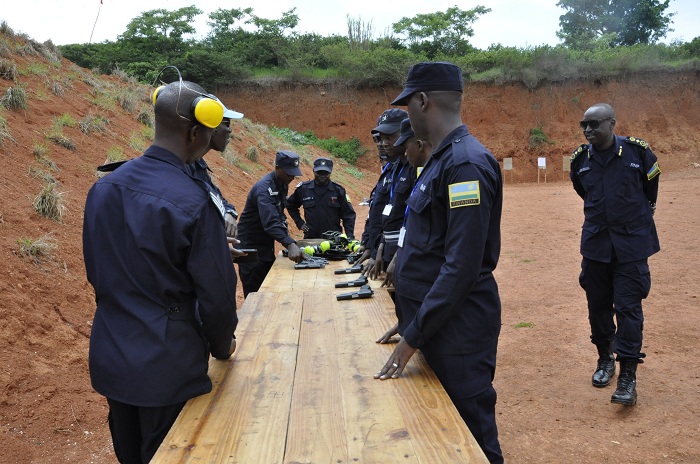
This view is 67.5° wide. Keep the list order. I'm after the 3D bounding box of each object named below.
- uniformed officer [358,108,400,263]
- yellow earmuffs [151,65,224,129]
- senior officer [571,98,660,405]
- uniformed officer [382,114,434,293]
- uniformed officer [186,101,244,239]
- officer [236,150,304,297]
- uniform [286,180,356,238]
[{"bbox_3d":[0.258,0.057,3.602,0.400,1.750,0.500,-6,8,-36],"label":"uniformed officer"},{"bbox_3d":[-0.502,-0.419,1.620,0.205,0.200,0.120,12,23,33],"label":"yellow earmuffs"},{"bbox_3d":[1.612,0.121,3.193,0.530,1.770,0.400,5,9,39],"label":"senior officer"},{"bbox_3d":[0.363,0.217,2.948,0.430,1.680,0.520,-3,7,-22],"label":"uniformed officer"},{"bbox_3d":[-0.612,0.288,2.219,0.420,1.700,0.500,-3,7,-17],"label":"uniformed officer"},{"bbox_3d":[-0.583,0.181,3.840,0.560,1.540,0.500,2,7,20],"label":"officer"},{"bbox_3d":[-0.268,0.111,4.921,0.600,1.220,0.360,-1,7,-1],"label":"uniform"}]

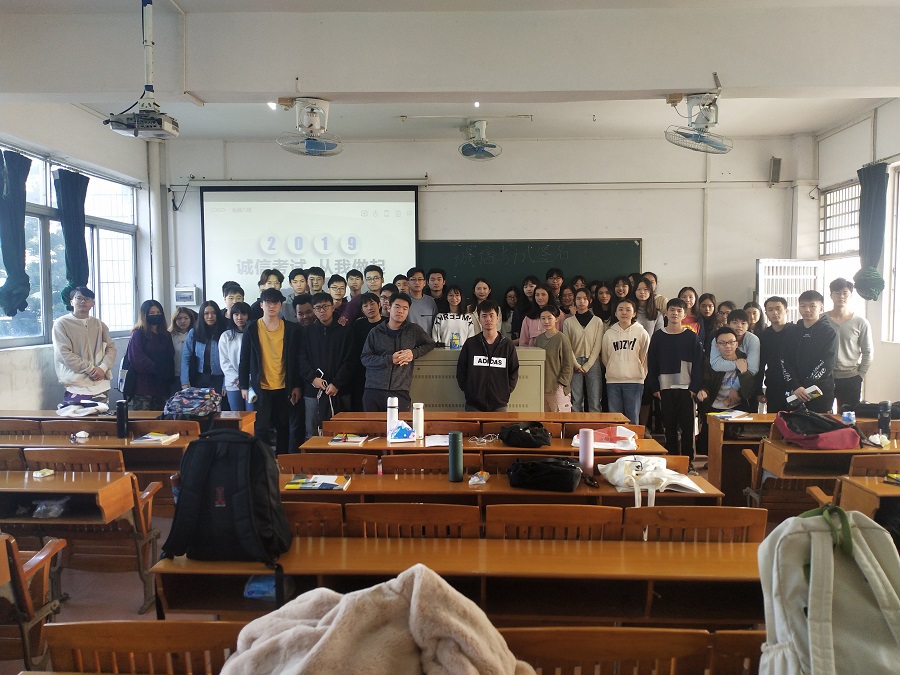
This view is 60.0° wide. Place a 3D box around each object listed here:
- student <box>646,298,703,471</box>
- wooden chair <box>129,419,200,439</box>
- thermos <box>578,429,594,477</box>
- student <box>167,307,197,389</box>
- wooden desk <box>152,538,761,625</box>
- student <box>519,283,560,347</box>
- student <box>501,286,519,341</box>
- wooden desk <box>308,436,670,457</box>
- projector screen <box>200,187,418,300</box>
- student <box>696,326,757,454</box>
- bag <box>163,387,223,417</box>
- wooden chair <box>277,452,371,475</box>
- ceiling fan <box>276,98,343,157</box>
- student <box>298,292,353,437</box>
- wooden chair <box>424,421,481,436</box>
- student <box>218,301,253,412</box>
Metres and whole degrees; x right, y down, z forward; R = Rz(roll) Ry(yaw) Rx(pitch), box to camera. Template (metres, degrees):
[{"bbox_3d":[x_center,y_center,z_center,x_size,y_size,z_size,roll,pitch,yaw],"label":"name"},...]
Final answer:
[{"bbox_3d":[2.167,0.472,7.530,0.520,1.694,0.300,0,3,9],"label":"student"},{"bbox_3d":[-1.920,0.978,5.522,0.520,0.870,0.500,0,3,2],"label":"wooden chair"},{"bbox_3d":[0.710,0.596,4.042,0.075,0.241,0.075,0,3,0],"label":"thermos"},{"bbox_3d":[-2.590,0.505,7.593,0.460,1.604,0.280,0,3,-9],"label":"student"},{"bbox_3d":[0.105,1.174,2.813,2.246,0.778,0.391,0,3,2],"label":"wooden desk"},{"bbox_3d":[0.956,0.263,8.195,0.440,1.626,0.280,0,3,2],"label":"student"},{"bbox_3d":[0.644,0.251,8.304,0.430,1.590,0.270,0,3,2],"label":"student"},{"bbox_3d":[0.196,1.039,4.875,2.210,0.758,0.384,0,3,2],"label":"wooden desk"},{"bbox_3d":[-1.626,-0.810,9.031,2.528,1.850,0.050,0,3,2],"label":"projector screen"},{"bbox_3d":[2.319,0.639,6.558,0.550,1.456,0.420,1,3,9],"label":"student"},{"bbox_3d":[-1.990,0.492,6.095,0.400,0.210,0.280,0,3,2],"label":"bag"},{"bbox_3d":[-0.648,1.036,4.325,0.545,0.893,0.420,0,3,2],"label":"wooden chair"},{"bbox_3d":[-0.946,-1.429,5.289,0.460,0.392,0.460,0,3,0],"label":"ceiling fan"},{"bbox_3d":[-1.042,0.494,6.580,0.500,1.737,0.320,0,3,-6],"label":"student"},{"bbox_3d":[-0.078,0.947,5.284,0.530,0.860,0.480,0,3,2],"label":"wooden chair"},{"bbox_3d":[-1.914,0.485,7.093,0.430,1.610,0.280,0,3,-10],"label":"student"}]

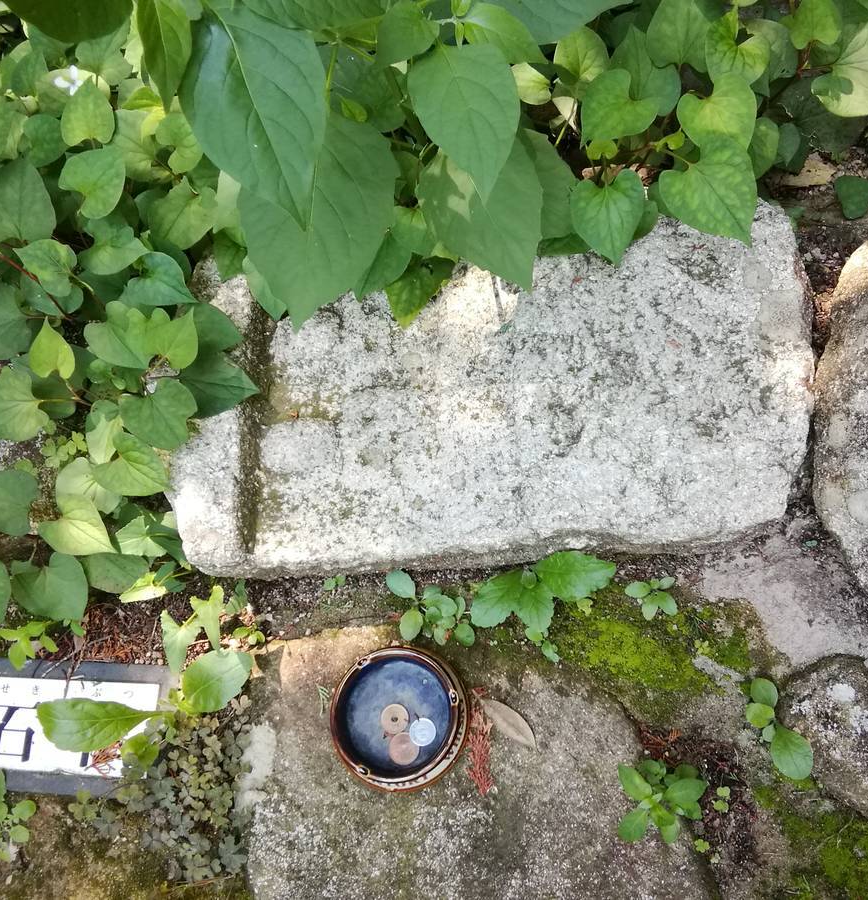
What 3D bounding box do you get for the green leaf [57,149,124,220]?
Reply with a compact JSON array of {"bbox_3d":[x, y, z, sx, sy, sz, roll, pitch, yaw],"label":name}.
[{"bbox_3d":[-0.271,-0.212,0.715,0.057,0.013,0.060,41,82,9],"label":"green leaf"}]

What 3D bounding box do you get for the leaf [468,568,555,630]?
[{"bbox_3d":[0.066,0.122,0.714,0.058,0.020,0.060,35,79,12],"label":"leaf"}]

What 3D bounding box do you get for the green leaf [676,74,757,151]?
[{"bbox_3d":[0.237,-0.276,0.750,0.066,0.014,0.081,-12,78,-1],"label":"green leaf"}]

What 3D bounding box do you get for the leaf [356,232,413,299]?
[{"bbox_3d":[-0.044,-0.152,0.735,0.041,0.014,0.061,24,89,-3],"label":"leaf"}]

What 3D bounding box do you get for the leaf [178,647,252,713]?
[{"bbox_3d":[-0.166,0.174,0.691,0.061,0.014,0.048,-37,79,-16],"label":"leaf"}]

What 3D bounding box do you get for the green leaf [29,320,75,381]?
[{"bbox_3d":[-0.329,-0.085,0.775,0.039,0.012,0.057,-13,78,0],"label":"green leaf"}]

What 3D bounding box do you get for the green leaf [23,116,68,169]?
[{"bbox_3d":[-0.317,-0.253,0.740,0.043,0.012,0.051,11,79,3],"label":"green leaf"}]

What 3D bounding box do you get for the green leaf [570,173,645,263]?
[{"bbox_3d":[0.133,-0.176,0.685,0.055,0.015,0.071,-6,92,12],"label":"green leaf"}]

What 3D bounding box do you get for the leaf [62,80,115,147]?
[{"bbox_3d":[-0.276,-0.270,0.720,0.043,0.012,0.059,-6,78,0],"label":"leaf"}]

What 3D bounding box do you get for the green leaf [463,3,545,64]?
[{"bbox_3d":[0.048,-0.281,0.610,0.068,0.013,0.043,32,81,7],"label":"green leaf"}]

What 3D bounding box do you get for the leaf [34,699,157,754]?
[{"bbox_3d":[-0.258,0.211,0.690,0.095,0.012,0.038,-3,76,2],"label":"leaf"}]

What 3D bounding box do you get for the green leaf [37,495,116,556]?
[{"bbox_3d":[-0.289,0.061,0.725,0.068,0.014,0.050,33,83,5],"label":"green leaf"}]

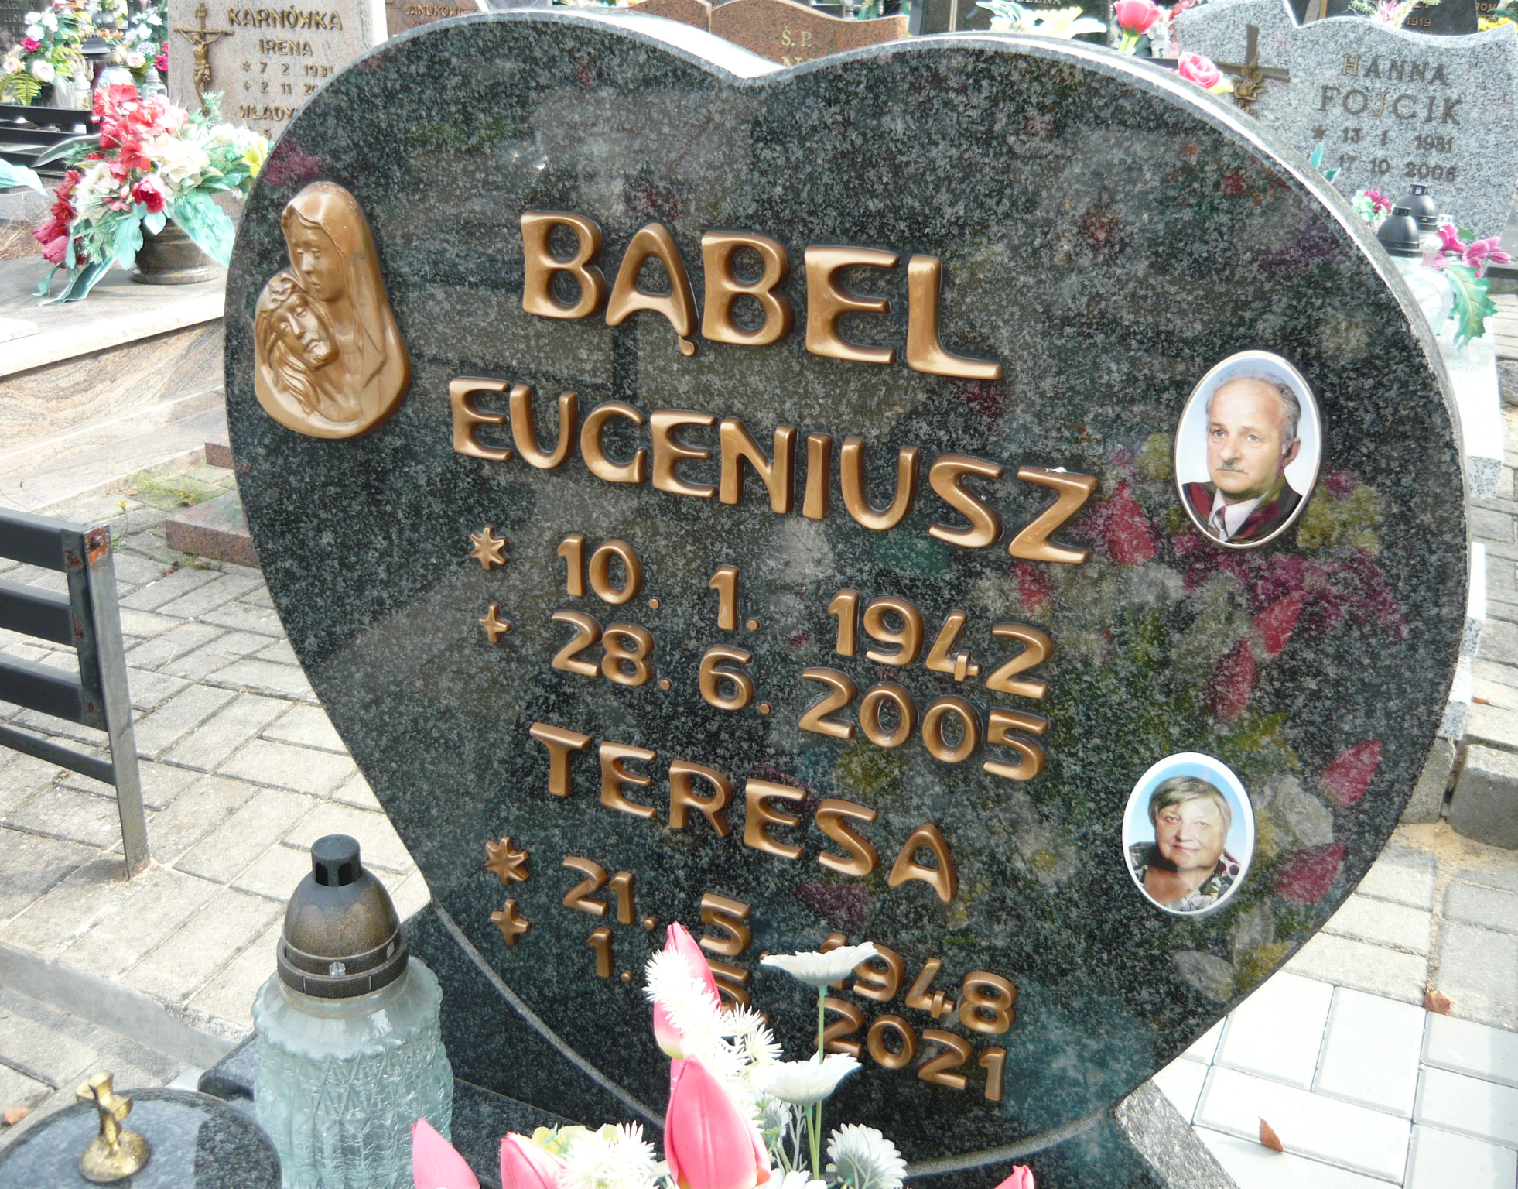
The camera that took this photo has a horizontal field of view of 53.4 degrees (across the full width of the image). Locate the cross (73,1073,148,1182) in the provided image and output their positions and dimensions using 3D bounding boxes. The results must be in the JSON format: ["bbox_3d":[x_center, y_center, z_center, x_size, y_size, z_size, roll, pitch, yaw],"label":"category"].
[{"bbox_3d":[-0.354,0.284,0.818,0.037,0.060,0.037,12,25,22],"label":"cross"}]

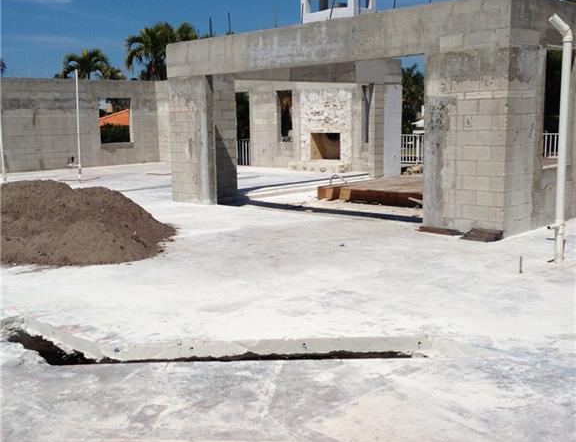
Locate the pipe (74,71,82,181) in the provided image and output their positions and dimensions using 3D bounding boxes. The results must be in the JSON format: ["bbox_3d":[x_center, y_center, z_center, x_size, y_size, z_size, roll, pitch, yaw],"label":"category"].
[{"bbox_3d":[-5.878,-2.645,20.427,0.065,3.070,0.065,-3,8,-16],"label":"pipe"}]

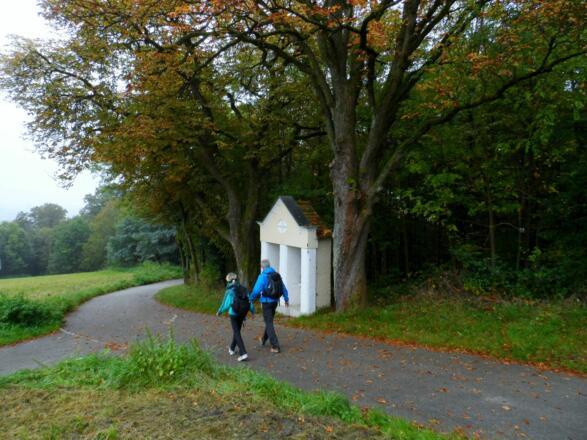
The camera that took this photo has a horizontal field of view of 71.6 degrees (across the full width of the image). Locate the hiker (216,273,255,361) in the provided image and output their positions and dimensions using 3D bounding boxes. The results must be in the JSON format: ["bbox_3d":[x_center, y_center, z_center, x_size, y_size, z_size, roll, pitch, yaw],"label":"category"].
[{"bbox_3d":[-1.061,1.780,7.511,0.580,1.601,0.640,-3,5,-45],"label":"hiker"}]

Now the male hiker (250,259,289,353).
[{"bbox_3d":[-0.457,1.623,7.751,0.620,1.741,0.680,-3,5,-43],"label":"male hiker"}]

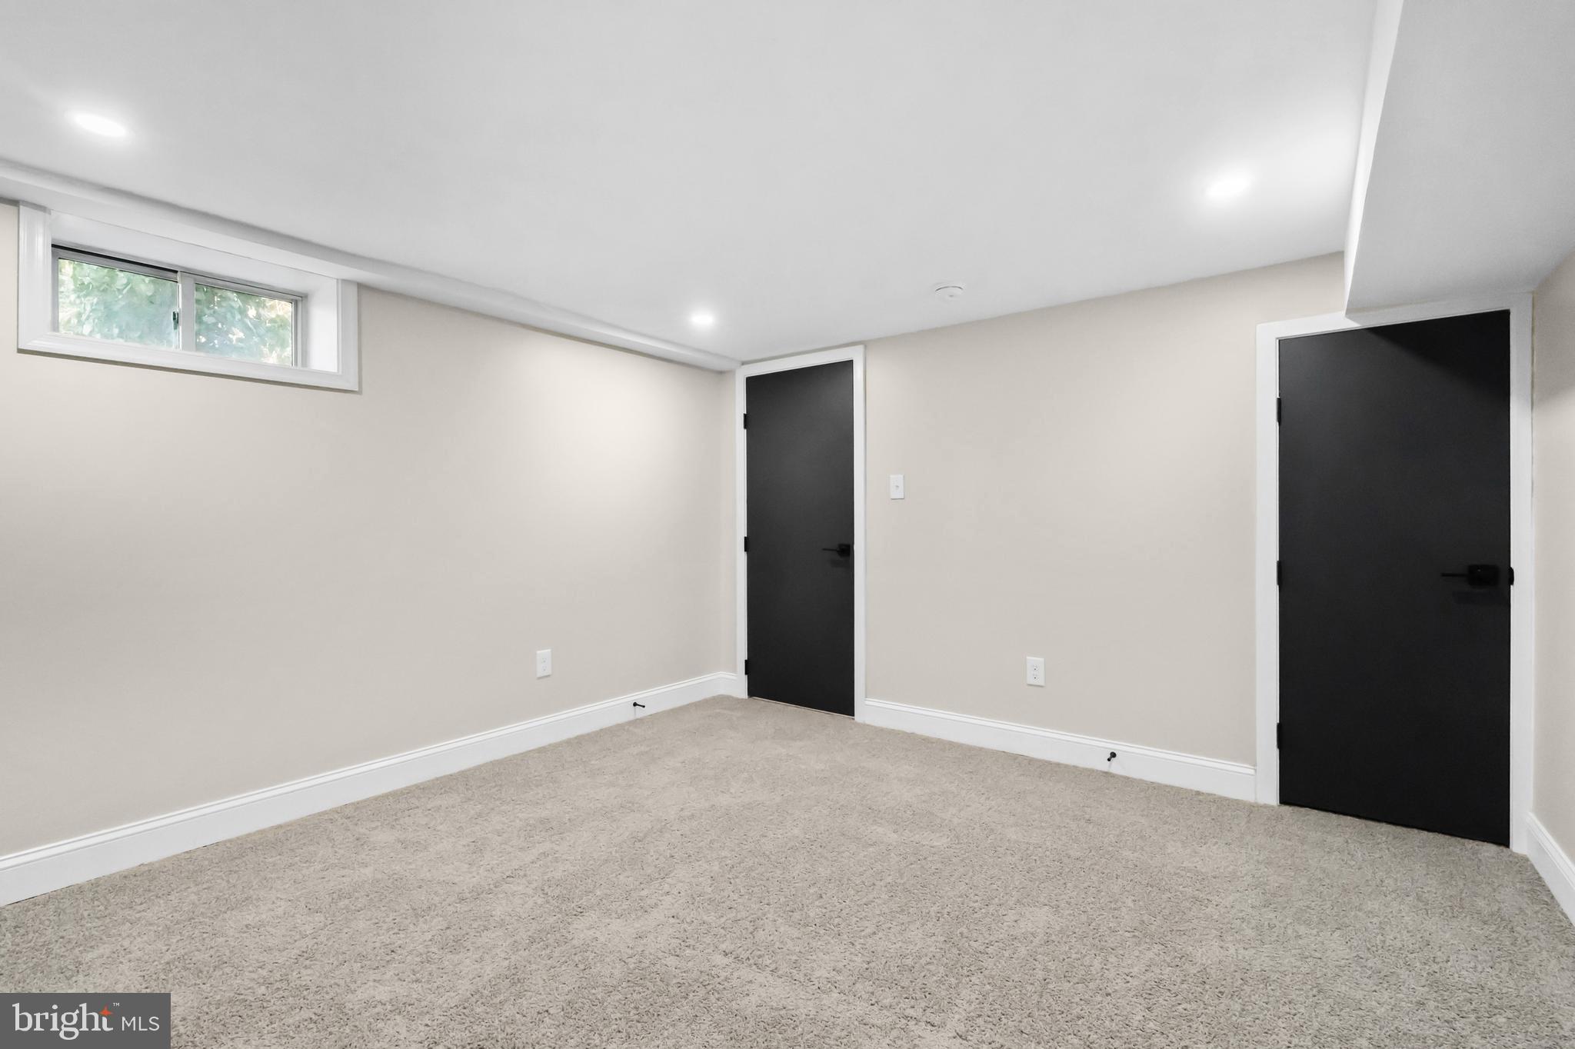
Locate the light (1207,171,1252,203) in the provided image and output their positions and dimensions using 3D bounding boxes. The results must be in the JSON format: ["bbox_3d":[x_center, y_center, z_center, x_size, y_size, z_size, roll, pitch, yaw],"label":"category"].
[{"bbox_3d":[1.274,-0.981,2.022,0.126,0.025,0.126,0,0,38],"label":"light"}]

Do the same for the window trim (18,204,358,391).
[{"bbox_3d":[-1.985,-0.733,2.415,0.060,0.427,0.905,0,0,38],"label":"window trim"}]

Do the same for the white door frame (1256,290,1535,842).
[{"bbox_3d":[2.107,0.153,2.478,0.742,1.837,0.055,0,0,38],"label":"white door frame"}]

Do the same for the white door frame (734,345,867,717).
[{"bbox_3d":[0.066,0.055,4.045,0.922,2.036,0.055,0,0,38],"label":"white door frame"}]

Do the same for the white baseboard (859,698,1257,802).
[{"bbox_3d":[1.118,1.004,3.230,1.742,0.135,0.020,0,0,38],"label":"white baseboard"}]

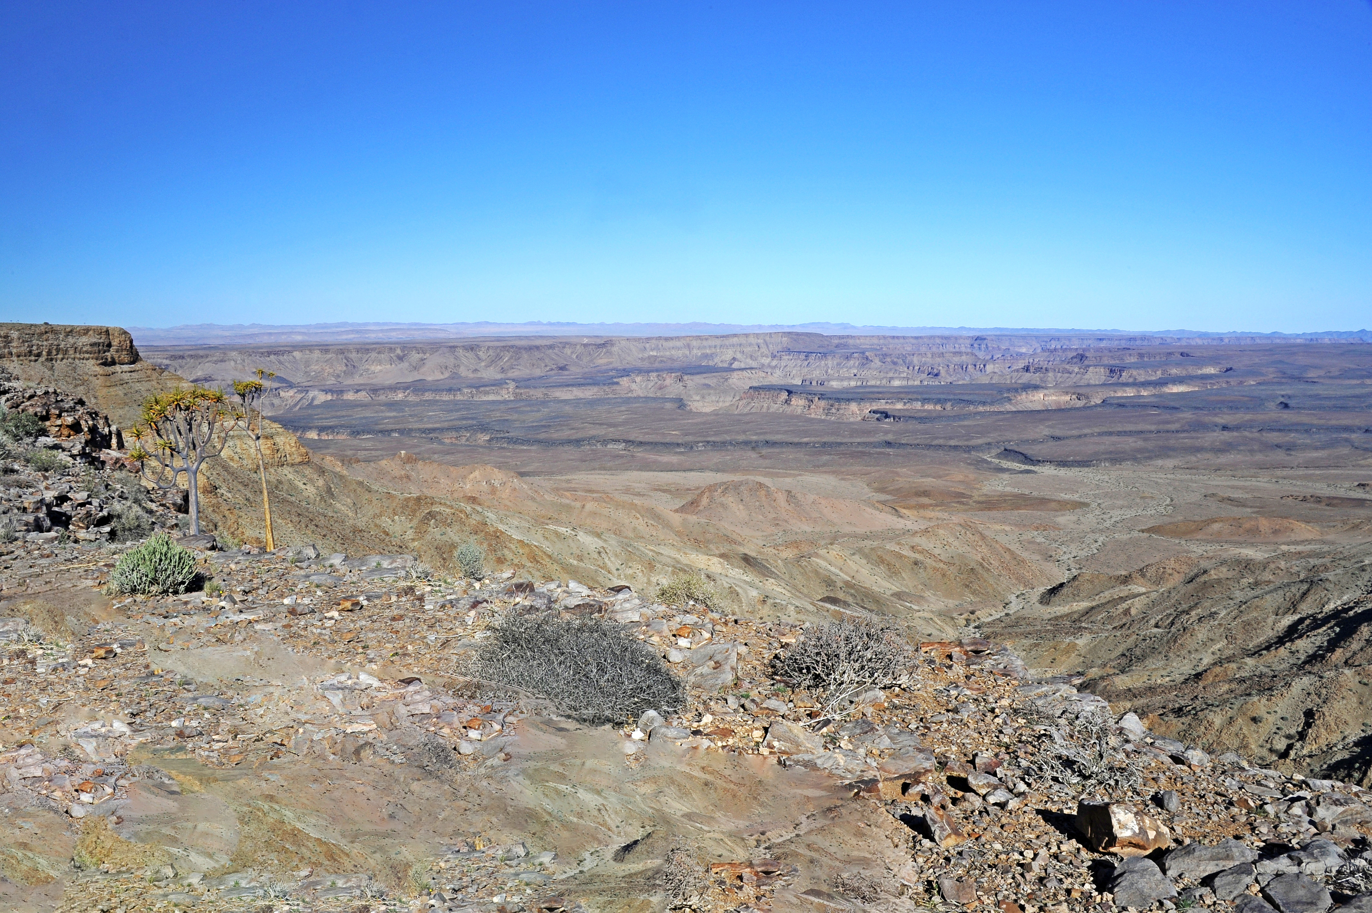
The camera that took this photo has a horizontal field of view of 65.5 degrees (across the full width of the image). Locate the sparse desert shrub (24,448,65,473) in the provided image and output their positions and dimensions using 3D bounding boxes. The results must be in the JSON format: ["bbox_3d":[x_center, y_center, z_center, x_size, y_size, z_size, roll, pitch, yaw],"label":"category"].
[{"bbox_3d":[-16.839,0.102,28.000,0.918,0.585,0.780,-4,8,-31],"label":"sparse desert shrub"}]

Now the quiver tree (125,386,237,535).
[{"bbox_3d":[-11.968,0.058,25.500,2.438,3.359,2.194,-3,8,-25],"label":"quiver tree"}]

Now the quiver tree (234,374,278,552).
[{"bbox_3d":[-9.514,0.073,23.500,0.889,3.921,0.800,-3,7,-22],"label":"quiver tree"}]

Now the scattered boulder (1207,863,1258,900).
[{"bbox_3d":[2.052,1.587,4.000,0.165,0.103,0.132,4,8,28],"label":"scattered boulder"}]

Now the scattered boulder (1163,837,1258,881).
[{"bbox_3d":[2.069,1.574,4.200,0.338,0.103,0.186,4,8,27],"label":"scattered boulder"}]

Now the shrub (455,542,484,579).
[{"bbox_3d":[-3.045,1.454,15.000,0.399,0.482,0.379,-1,7,-12],"label":"shrub"}]

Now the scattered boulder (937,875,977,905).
[{"bbox_3d":[0.979,1.560,3.850,0.139,0.074,0.111,2,7,15],"label":"scattered boulder"}]

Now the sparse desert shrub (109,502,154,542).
[{"bbox_3d":[-11.688,1.365,22.500,0.824,0.757,0.742,-3,8,-28],"label":"sparse desert shrub"}]

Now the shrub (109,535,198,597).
[{"bbox_3d":[-7.247,1.446,14.500,1.109,0.723,0.998,-3,8,-27],"label":"shrub"}]

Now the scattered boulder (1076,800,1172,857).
[{"bbox_3d":[1.762,1.488,4.300,0.352,0.159,0.229,3,7,23],"label":"scattered boulder"}]

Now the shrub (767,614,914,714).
[{"bbox_3d":[1.121,1.456,7.600,1.043,0.539,0.887,1,7,9],"label":"shrub"}]

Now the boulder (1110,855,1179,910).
[{"bbox_3d":[1.692,1.571,3.950,0.234,0.139,0.175,3,7,24],"label":"boulder"}]

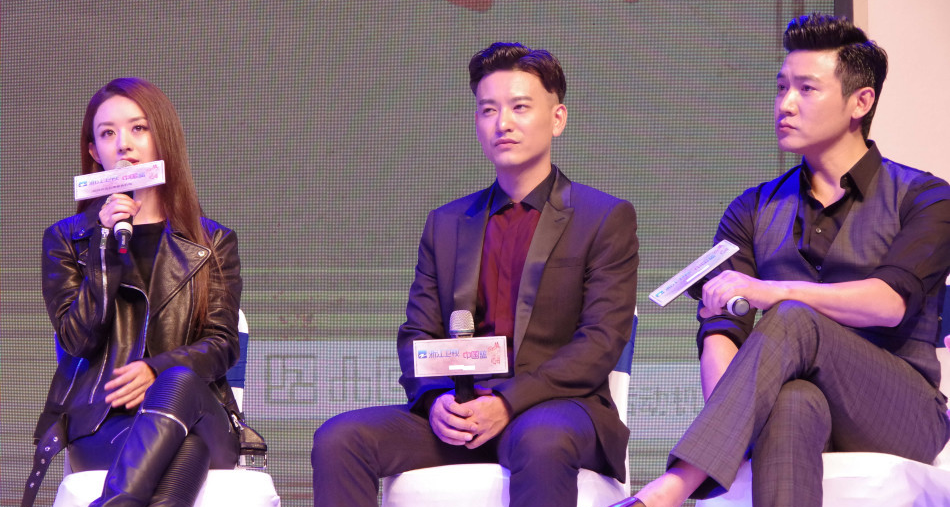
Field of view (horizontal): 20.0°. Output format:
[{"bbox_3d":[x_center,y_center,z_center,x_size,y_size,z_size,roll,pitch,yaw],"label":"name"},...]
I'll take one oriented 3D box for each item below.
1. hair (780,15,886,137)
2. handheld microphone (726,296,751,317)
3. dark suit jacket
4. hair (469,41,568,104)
[{"bbox_3d":[0.706,-0.350,5.270,0.225,0.238,0.185,4,-6,-43],"label":"hair"},{"bbox_3d":[0.455,0.074,5.150,0.050,0.050,0.260,1,11,-20],"label":"handheld microphone"},{"bbox_3d":[0.091,0.142,5.480,0.500,0.650,0.380,-2,-5,20],"label":"dark suit jacket"},{"bbox_3d":[0.089,-0.364,5.530,0.190,0.150,0.215,-2,-5,18],"label":"hair"}]

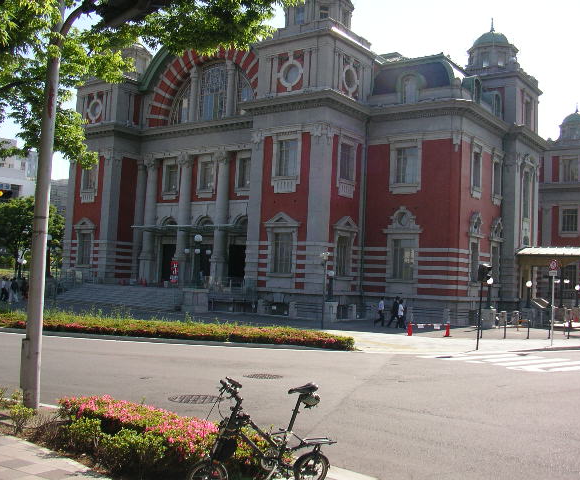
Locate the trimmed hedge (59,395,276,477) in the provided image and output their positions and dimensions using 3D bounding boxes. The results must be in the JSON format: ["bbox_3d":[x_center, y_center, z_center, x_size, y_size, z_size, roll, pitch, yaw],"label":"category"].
[{"bbox_3d":[-1.378,2.121,7.270,2.600,0.510,0.950,0,-5,36],"label":"trimmed hedge"}]

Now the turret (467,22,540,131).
[{"bbox_3d":[15.553,-12.481,52.211,6.048,8.611,5.893,0,-5,36],"label":"turret"}]

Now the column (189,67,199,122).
[{"bbox_3d":[-7.960,-12.018,56.560,0.620,4.600,0.620,3,-4,0],"label":"column"}]

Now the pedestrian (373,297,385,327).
[{"bbox_3d":[5.050,4.051,38.600,0.600,1.680,0.500,2,-4,18],"label":"pedestrian"}]

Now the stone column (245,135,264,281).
[{"bbox_3d":[-2.267,-2.167,47.233,1.100,10.550,0.850,0,-5,36],"label":"stone column"}]

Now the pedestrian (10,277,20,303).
[{"bbox_3d":[-18.473,3.362,46.021,0.600,1.714,0.520,2,-4,7],"label":"pedestrian"}]

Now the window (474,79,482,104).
[{"bbox_3d":[12.684,-9.971,46.028,0.300,1.705,1.202,0,-5,36],"label":"window"}]

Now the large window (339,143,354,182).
[{"bbox_3d":[3.754,-5.097,44.882,0.280,2.341,1.678,0,-5,36],"label":"large window"}]

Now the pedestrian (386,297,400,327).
[{"bbox_3d":[5.654,3.923,37.374,0.700,1.677,0.500,1,-4,30],"label":"pedestrian"}]

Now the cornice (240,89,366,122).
[{"bbox_3d":[1.002,-8.712,47.134,7.600,1.100,5.200,0,-5,36],"label":"cornice"}]

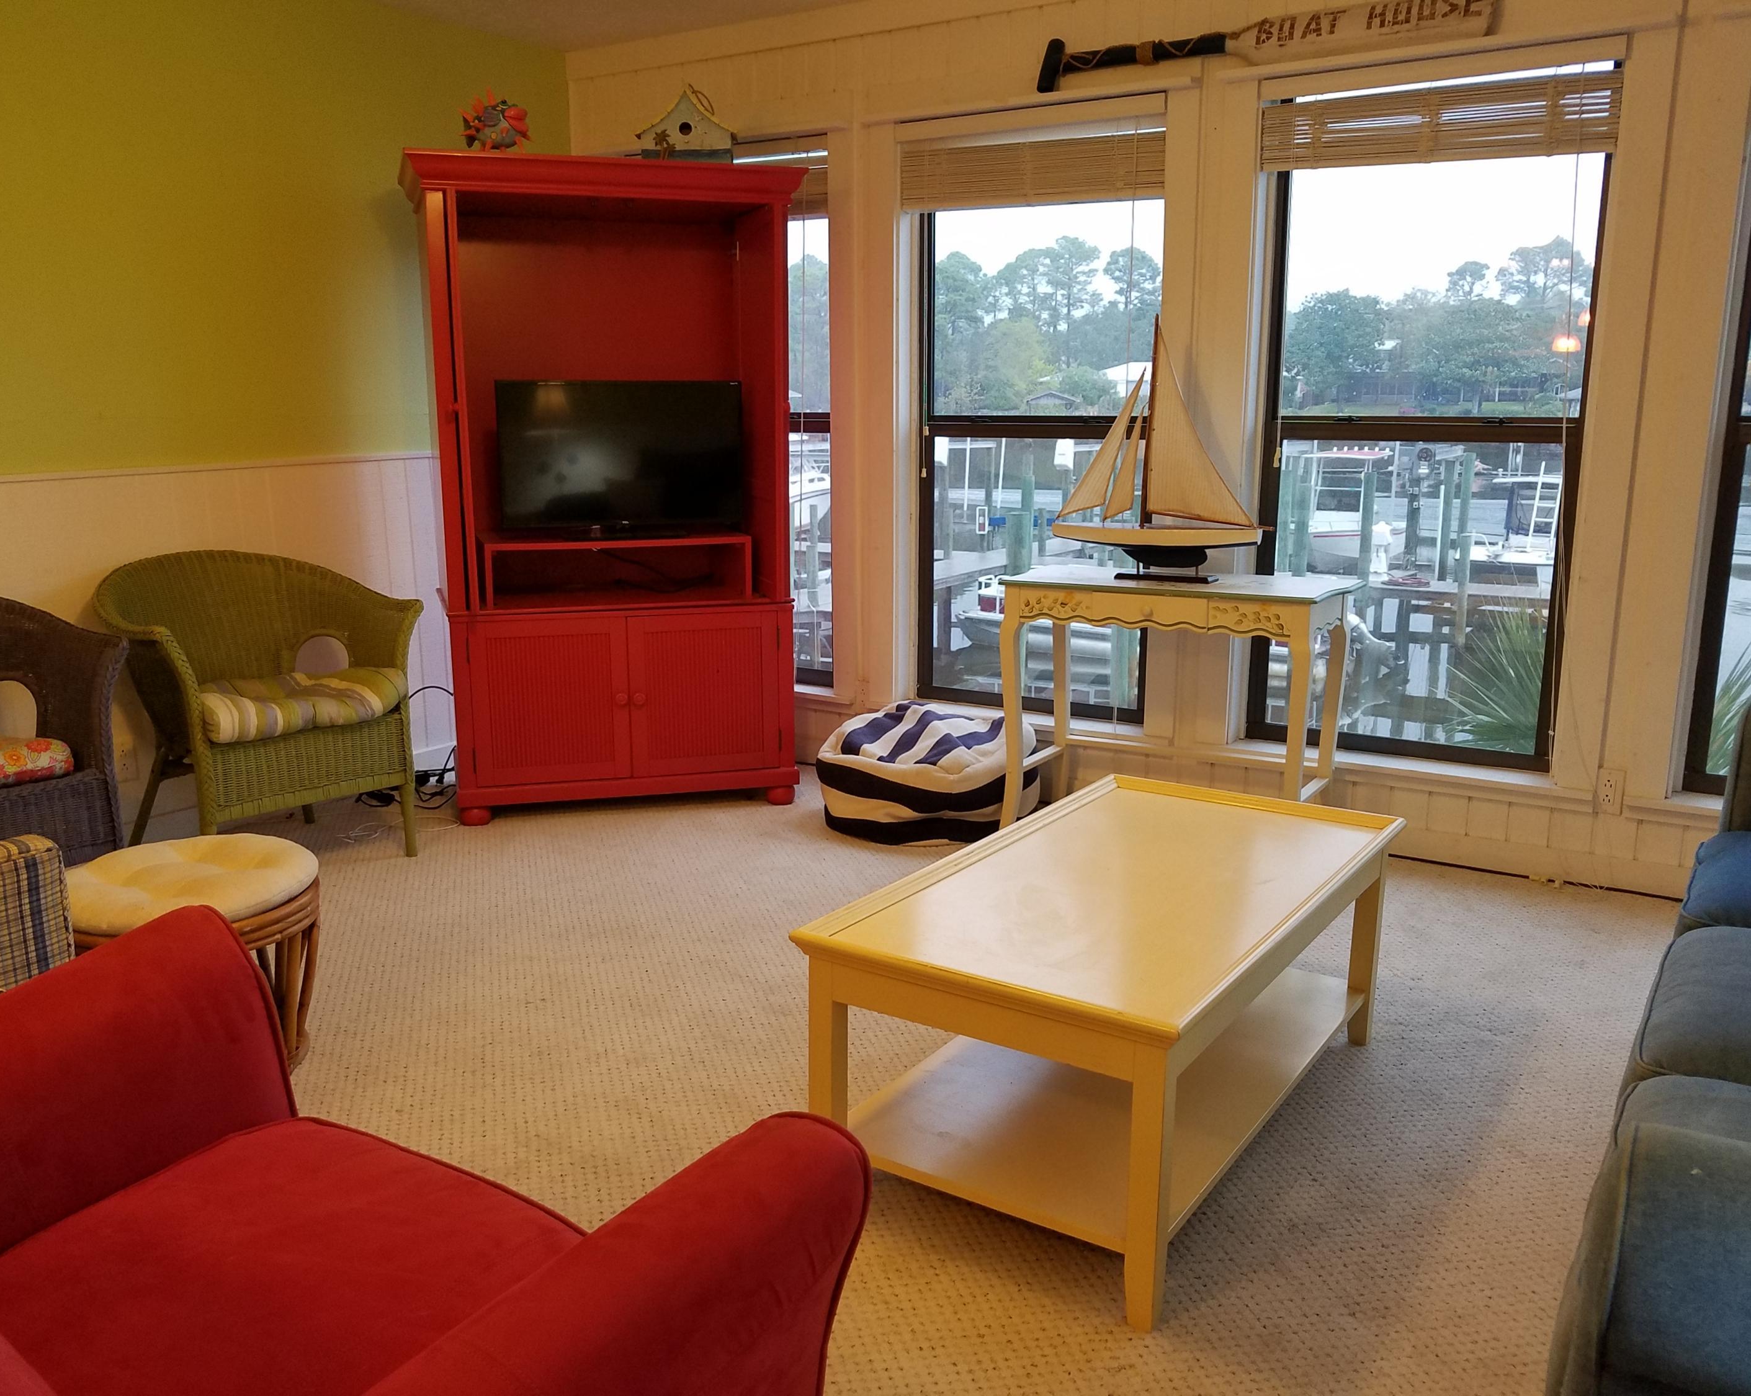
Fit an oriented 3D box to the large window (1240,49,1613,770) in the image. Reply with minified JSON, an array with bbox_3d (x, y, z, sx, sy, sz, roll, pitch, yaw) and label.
[{"bbox_3d":[1.436,-0.688,3.715,0.804,1.728,0.096,7,13,30],"label":"large window"}]

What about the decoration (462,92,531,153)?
[{"bbox_3d":[-1.054,-1.590,3.902,0.180,0.174,0.114,1,12,5],"label":"decoration"}]

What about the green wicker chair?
[{"bbox_3d":[-1.663,0.034,3.759,0.570,0.834,0.666,9,14,37],"label":"green wicker chair"}]

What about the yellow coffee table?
[{"bbox_3d":[0.456,0.506,2.480,0.628,0.419,1.169,8,14,33],"label":"yellow coffee table"}]

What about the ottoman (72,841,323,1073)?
[{"bbox_3d":[-1.266,0.496,2.605,0.456,0.390,0.456,-9,15,-39],"label":"ottoman"}]

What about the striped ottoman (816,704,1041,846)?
[{"bbox_3d":[0.151,0.225,4.205,0.534,0.282,0.522,7,13,30],"label":"striped ottoman"}]

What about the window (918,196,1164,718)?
[{"bbox_3d":[0.486,-0.746,4.269,0.804,1.608,0.096,7,13,30],"label":"window"}]

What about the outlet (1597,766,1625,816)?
[{"bbox_3d":[1.869,0.242,3.555,0.072,0.118,0.012,7,13,30],"label":"outlet"}]

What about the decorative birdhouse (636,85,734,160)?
[{"bbox_3d":[-0.539,-1.626,4.022,0.278,0.215,0.110,1,12,4],"label":"decorative birdhouse"}]

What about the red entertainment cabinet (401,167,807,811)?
[{"bbox_3d":[-0.793,-0.621,4.322,1.110,1.894,0.558,-3,12,-15],"label":"red entertainment cabinet"}]

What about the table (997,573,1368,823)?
[{"bbox_3d":[0.813,0.072,3.752,0.810,0.762,0.480,7,13,30],"label":"table"}]

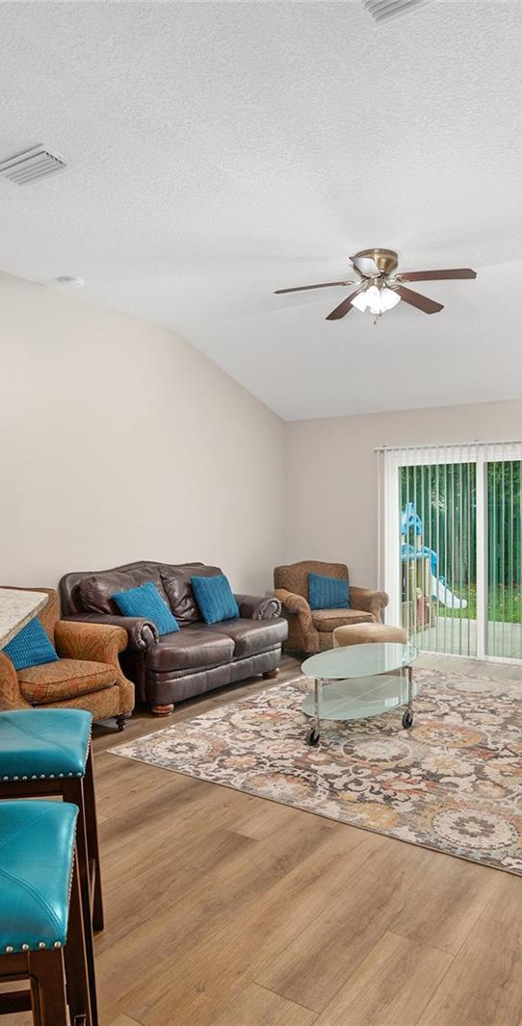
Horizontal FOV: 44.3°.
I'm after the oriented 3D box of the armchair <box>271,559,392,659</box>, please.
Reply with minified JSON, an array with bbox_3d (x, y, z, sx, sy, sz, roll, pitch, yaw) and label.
[{"bbox_3d":[0.659,0.949,6.335,0.940,0.880,0.910,0,0,-16],"label":"armchair"}]

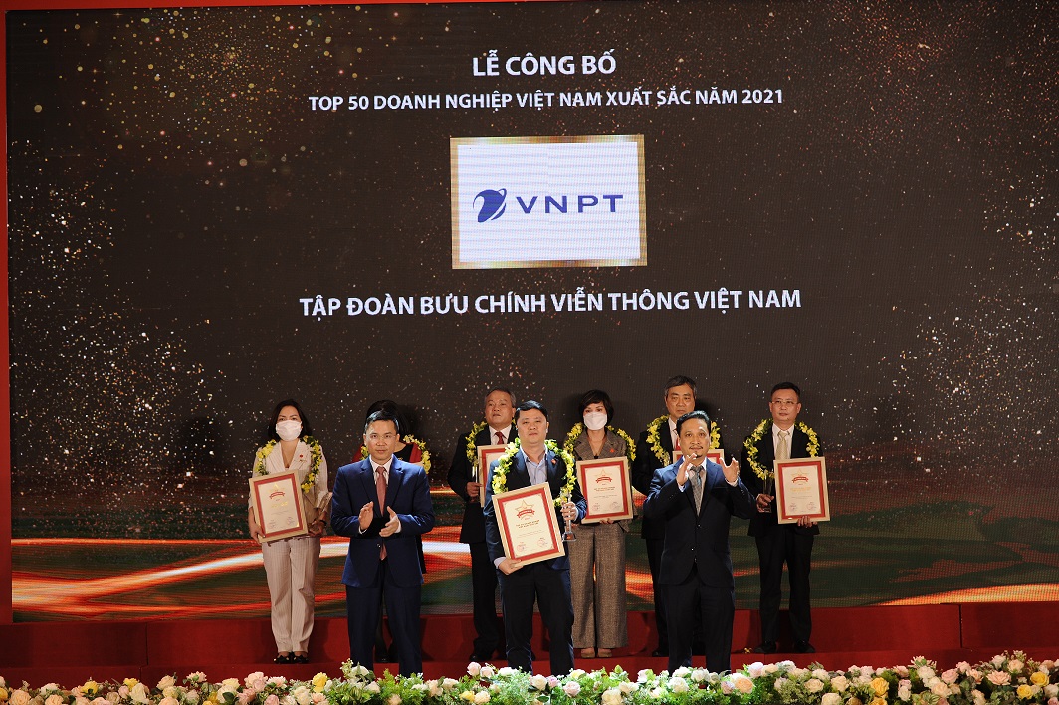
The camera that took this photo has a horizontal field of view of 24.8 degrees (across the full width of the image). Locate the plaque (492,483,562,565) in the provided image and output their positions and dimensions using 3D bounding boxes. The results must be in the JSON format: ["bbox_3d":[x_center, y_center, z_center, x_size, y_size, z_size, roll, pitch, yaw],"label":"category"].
[{"bbox_3d":[-0.005,0.888,12.400,0.305,0.385,0.025,-13,-4,-1],"label":"plaque"}]

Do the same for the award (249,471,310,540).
[{"bbox_3d":[-1.498,0.919,14.400,0.305,0.385,0.025,-10,-3,-1],"label":"award"}]

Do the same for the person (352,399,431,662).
[{"bbox_3d":[-0.847,1.083,14.700,0.490,1.600,0.380,-1,-2,-2],"label":"person"}]

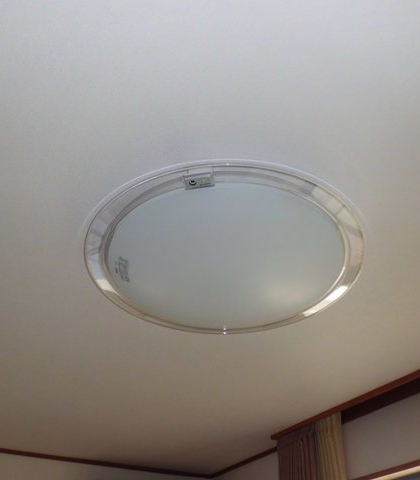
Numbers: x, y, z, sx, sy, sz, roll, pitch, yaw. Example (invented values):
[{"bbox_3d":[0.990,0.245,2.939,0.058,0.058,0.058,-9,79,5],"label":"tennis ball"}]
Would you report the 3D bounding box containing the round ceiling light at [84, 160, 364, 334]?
[{"bbox_3d":[0.034,0.074,1.130,0.650,0.100,0.650,0,-39,0],"label":"round ceiling light"}]

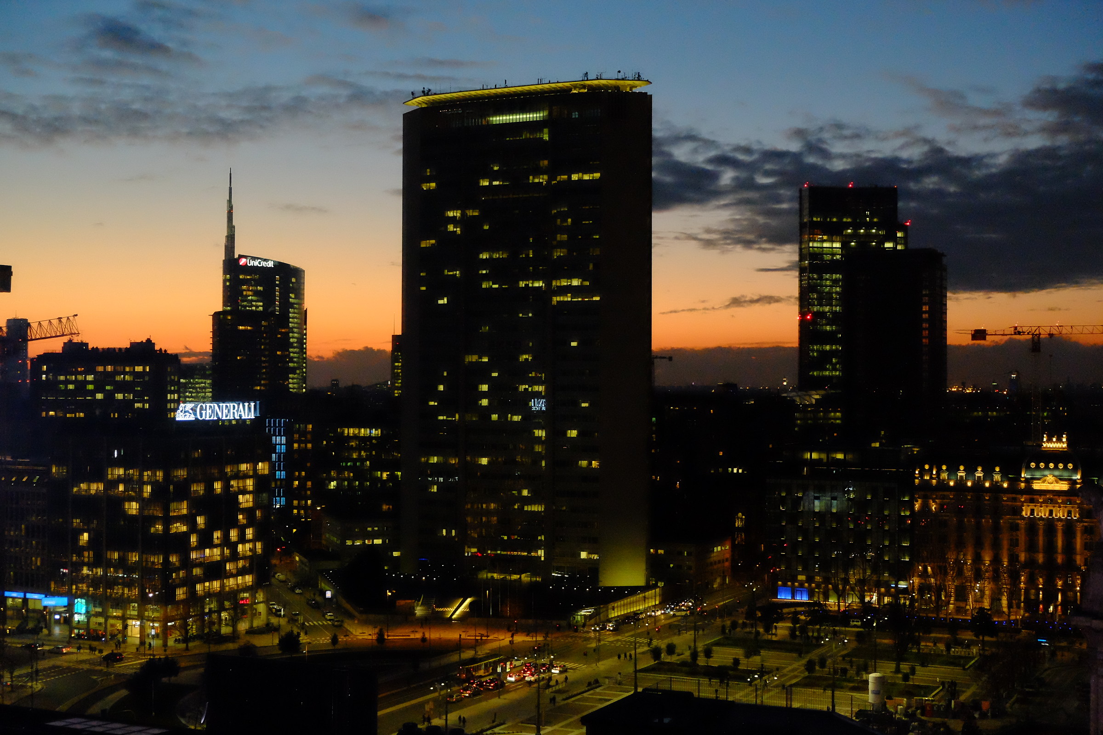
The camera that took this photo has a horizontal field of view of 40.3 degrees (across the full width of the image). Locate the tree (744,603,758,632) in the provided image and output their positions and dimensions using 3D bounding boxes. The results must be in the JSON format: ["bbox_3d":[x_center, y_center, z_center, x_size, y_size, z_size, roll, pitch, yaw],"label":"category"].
[{"bbox_3d":[41.288,51.815,310.639,2.853,6.243,2.853,0,-1,0],"label":"tree"}]

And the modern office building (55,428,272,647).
[{"bbox_3d":[-79.719,33.698,312.398,26.400,41.500,38.400,0,-1,21],"label":"modern office building"}]

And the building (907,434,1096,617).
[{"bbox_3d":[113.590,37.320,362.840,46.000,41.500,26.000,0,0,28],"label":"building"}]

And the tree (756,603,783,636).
[{"bbox_3d":[47.200,54.060,325.000,5.600,6.900,5.600,0,0,0],"label":"tree"}]

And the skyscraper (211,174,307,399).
[{"bbox_3d":[-246.777,-51.152,1267.390,77.000,232.891,45.000,0,-1,-9],"label":"skyscraper"}]

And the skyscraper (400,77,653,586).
[{"bbox_3d":[-7.000,-7.090,381.000,71.000,124.500,20.000,0,0,26],"label":"skyscraper"}]

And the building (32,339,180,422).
[{"bbox_3d":[-176.000,24.420,597.000,53.000,68.000,25.000,0,0,0],"label":"building"}]

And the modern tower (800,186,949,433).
[{"bbox_3d":[167.800,-17.670,790.000,70.000,158.000,42.000,0,0,3],"label":"modern tower"}]

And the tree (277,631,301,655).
[{"bbox_3d":[-49.161,51.821,281.809,4.205,4.773,4.205,0,-1,0],"label":"tree"}]

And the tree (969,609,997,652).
[{"bbox_3d":[82.595,50.374,287.190,5.439,8.904,5.439,0,-1,0],"label":"tree"}]

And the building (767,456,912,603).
[{"bbox_3d":[75.460,40.250,376.130,35.500,35.500,24.000,0,0,27],"label":"building"}]

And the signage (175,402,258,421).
[{"bbox_3d":[-69.163,9.048,311.464,0.800,3.469,29.651,0,-1,21],"label":"signage"}]

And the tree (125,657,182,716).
[{"bbox_3d":[-66.060,51.810,248.000,8.900,9.300,8.700,0,0,0],"label":"tree"}]

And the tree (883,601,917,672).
[{"bbox_3d":[61.915,48.061,266.616,6.120,12.857,6.120,0,-1,0],"label":"tree"}]

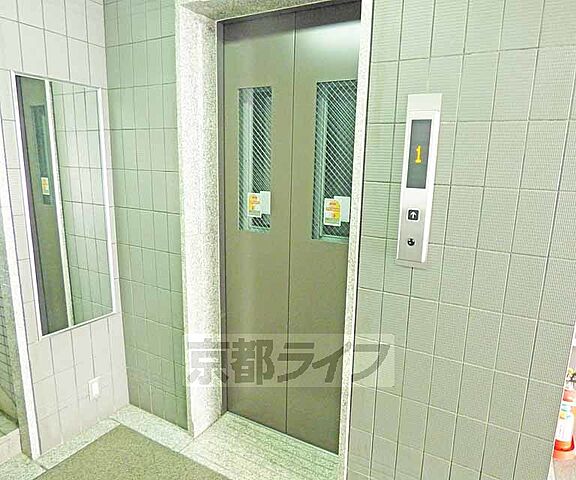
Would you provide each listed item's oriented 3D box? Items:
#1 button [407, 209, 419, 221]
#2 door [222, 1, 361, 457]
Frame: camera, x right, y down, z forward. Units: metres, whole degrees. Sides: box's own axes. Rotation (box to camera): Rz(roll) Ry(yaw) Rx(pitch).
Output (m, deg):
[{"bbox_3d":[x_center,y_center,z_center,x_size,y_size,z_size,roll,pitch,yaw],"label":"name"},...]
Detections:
[{"bbox_3d":[0.440,-0.089,1.220,0.040,0.042,0.010,7,12,27],"label":"button"},{"bbox_3d":[0.016,0.023,1.733,0.775,2.100,0.050,6,11,27],"label":"door"}]

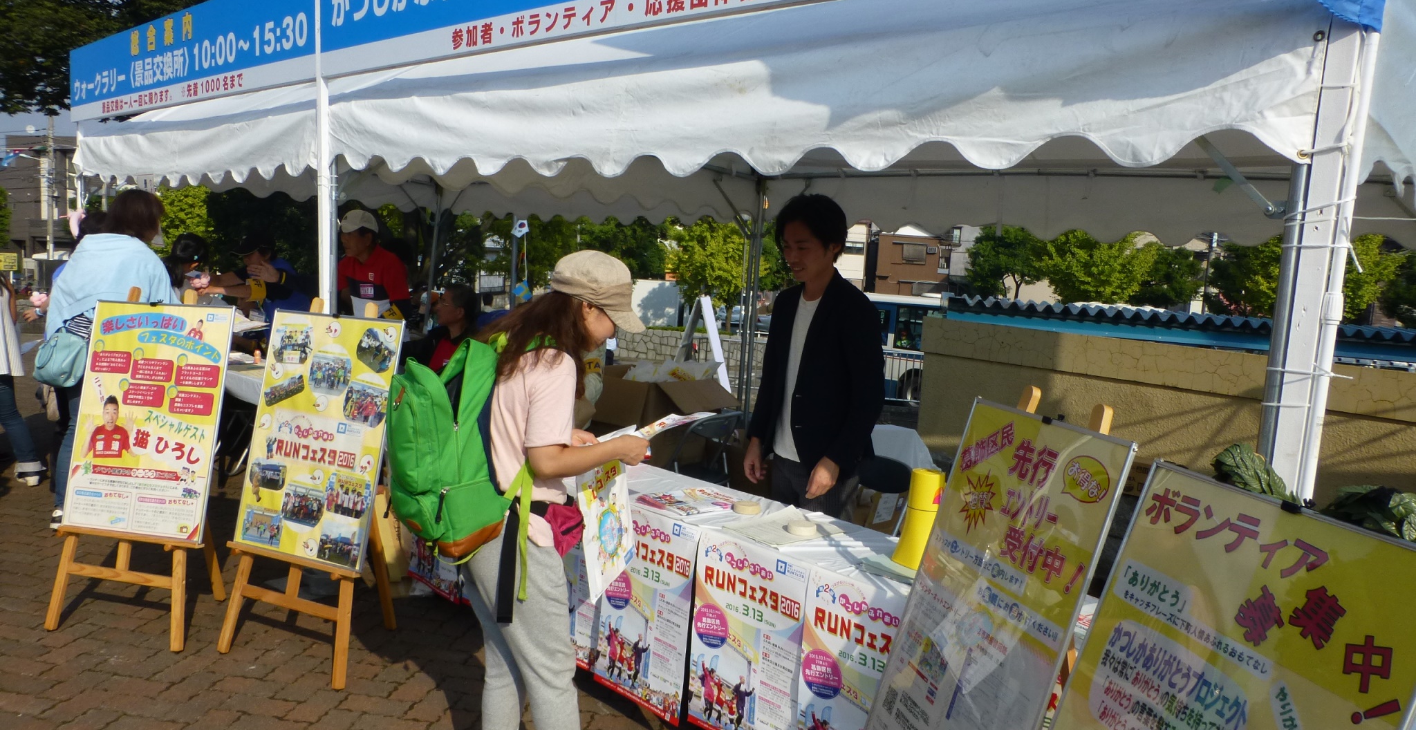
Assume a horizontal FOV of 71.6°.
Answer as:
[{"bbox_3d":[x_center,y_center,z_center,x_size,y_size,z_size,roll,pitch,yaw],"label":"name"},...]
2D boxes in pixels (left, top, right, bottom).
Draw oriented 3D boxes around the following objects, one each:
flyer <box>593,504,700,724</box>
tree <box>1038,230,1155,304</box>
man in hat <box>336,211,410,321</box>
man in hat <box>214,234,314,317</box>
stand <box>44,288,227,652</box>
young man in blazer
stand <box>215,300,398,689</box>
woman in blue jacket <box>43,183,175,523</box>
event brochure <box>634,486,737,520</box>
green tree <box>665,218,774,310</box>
[{"bbox_3d":[-0.197,0.754,3.046,0.420,0.594,0.010,10,5,43],"label":"flyer"},{"bbox_3d":[12.761,-2.103,31.657,3.800,5.372,3.800,5,8,21],"label":"tree"},{"bbox_3d":[-1.893,-0.046,5.550,0.520,1.630,0.420,8,9,35],"label":"man in hat"},{"bbox_3d":[-2.785,-0.085,6.199,0.620,1.460,0.520,-4,10,-44],"label":"man in hat"},{"bbox_3d":[-2.102,0.353,3.750,0.620,1.280,0.512,4,8,13],"label":"stand"},{"bbox_3d":[0.352,0.292,3.384,0.500,1.720,0.360,9,10,41],"label":"young man in blazer"},{"bbox_3d":[-1.370,0.411,3.564,0.620,1.280,0.523,6,8,25],"label":"stand"},{"bbox_3d":[-3.027,-0.039,4.972,0.560,1.660,0.480,4,7,9],"label":"woman in blue jacket"},{"bbox_3d":[-0.072,0.439,3.283,0.320,0.015,0.280,10,10,43],"label":"event brochure"},{"bbox_3d":[0.744,-3.729,35.679,4.100,5.030,4.100,3,7,1],"label":"green tree"}]

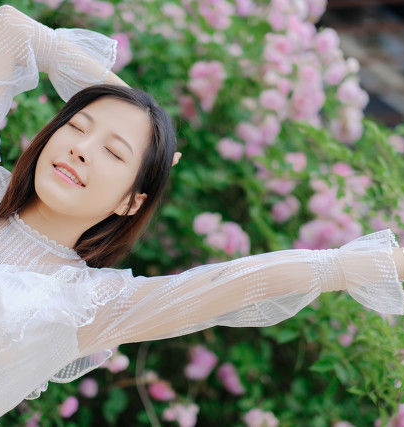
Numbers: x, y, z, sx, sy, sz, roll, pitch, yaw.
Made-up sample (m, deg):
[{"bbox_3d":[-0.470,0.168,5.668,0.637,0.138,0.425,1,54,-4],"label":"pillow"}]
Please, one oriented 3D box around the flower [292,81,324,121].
[{"bbox_3d":[0.199,-0.211,2.817,0.060,0.067,0.056,32,0,-7],"label":"flower"}]

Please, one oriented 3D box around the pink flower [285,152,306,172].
[{"bbox_3d":[0.188,-0.102,3.000,0.044,0.042,0.037,31,-3,2],"label":"pink flower"}]

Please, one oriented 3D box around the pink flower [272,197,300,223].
[{"bbox_3d":[0.158,-0.007,2.800,0.041,0.054,0.041,33,-1,3],"label":"pink flower"}]

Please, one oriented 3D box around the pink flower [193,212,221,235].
[{"bbox_3d":[0.010,0.018,2.720,0.053,0.040,0.042,6,0,11],"label":"pink flower"}]

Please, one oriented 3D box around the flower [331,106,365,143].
[{"bbox_3d":[0.297,-0.180,3.050,0.069,0.076,0.062,31,-3,3],"label":"flower"}]

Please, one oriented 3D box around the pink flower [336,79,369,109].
[{"bbox_3d":[0.290,-0.230,2.880,0.064,0.054,0.052,33,-1,8],"label":"pink flower"}]

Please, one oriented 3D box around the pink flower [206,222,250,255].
[{"bbox_3d":[0.052,0.049,2.950,0.085,0.067,0.065,31,-3,1],"label":"pink flower"}]

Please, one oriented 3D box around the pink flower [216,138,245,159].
[{"bbox_3d":[0.053,-0.118,2.762,0.050,0.039,0.041,32,0,-7],"label":"pink flower"}]

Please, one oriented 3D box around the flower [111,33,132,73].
[{"bbox_3d":[-0.165,-0.318,2.950,0.065,0.079,0.061,31,-3,-6],"label":"flower"}]

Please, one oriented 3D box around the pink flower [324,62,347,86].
[{"bbox_3d":[0.273,-0.286,3.050,0.047,0.053,0.043,31,-3,2],"label":"pink flower"}]

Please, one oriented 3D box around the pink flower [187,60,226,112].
[{"bbox_3d":[0.008,-0.236,2.780,0.071,0.093,0.067,12,0,7],"label":"pink flower"}]

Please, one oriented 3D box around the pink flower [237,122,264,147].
[{"bbox_3d":[0.092,-0.150,2.830,0.055,0.040,0.042,33,-1,10],"label":"pink flower"}]

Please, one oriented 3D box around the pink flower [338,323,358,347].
[{"bbox_3d":[0.270,0.223,2.750,0.035,0.041,0.034,30,-3,7],"label":"pink flower"}]

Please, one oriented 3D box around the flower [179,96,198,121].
[{"bbox_3d":[-0.025,-0.193,2.720,0.035,0.045,0.035,-9,0,1],"label":"flower"}]

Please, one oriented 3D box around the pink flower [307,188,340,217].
[{"bbox_3d":[0.242,-0.022,2.950,0.065,0.059,0.053,31,-3,4],"label":"pink flower"}]

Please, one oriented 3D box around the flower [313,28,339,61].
[{"bbox_3d":[0.238,-0.326,2.880,0.052,0.056,0.050,33,-1,10],"label":"flower"}]

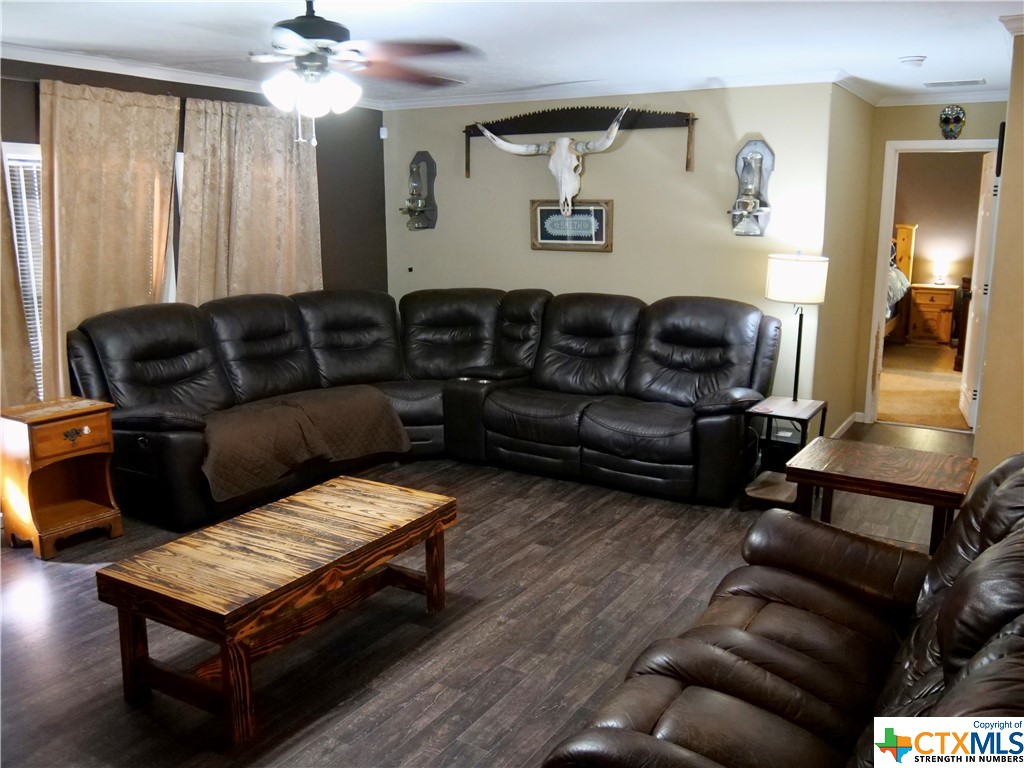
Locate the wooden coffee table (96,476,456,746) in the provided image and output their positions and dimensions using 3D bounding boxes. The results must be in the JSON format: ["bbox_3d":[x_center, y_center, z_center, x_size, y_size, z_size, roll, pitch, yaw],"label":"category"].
[{"bbox_3d":[-0.827,0.782,3.221,0.620,0.440,1.195,7,14,30],"label":"wooden coffee table"}]

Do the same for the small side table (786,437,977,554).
[{"bbox_3d":[1.633,0.618,3.689,0.683,0.560,0.562,7,14,30],"label":"small side table"}]

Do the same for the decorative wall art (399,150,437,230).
[{"bbox_3d":[-0.704,-1.441,6.186,0.240,0.585,0.175,7,14,28],"label":"decorative wall art"}]

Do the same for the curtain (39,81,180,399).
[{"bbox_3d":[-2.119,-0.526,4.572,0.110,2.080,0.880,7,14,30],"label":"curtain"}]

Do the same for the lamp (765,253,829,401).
[{"bbox_3d":[1.606,-0.315,4.669,0.324,0.837,0.324,7,14,30],"label":"lamp"}]

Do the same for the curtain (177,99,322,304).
[{"bbox_3d":[-1.632,-0.702,5.380,0.110,2.080,1.120,7,14,30],"label":"curtain"}]

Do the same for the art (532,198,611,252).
[{"bbox_3d":[0.404,-1.104,5.782,0.612,0.345,0.035,7,14,28],"label":"art"}]

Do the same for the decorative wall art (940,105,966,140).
[{"bbox_3d":[3.078,-1.823,5.777,0.165,0.245,0.060,7,14,30],"label":"decorative wall art"}]

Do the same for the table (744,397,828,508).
[{"bbox_3d":[1.530,0.404,4.660,0.335,0.565,0.450,7,14,30],"label":"table"}]

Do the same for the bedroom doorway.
[{"bbox_3d":[3.098,-0.692,6.059,0.780,2.110,0.140,7,14,30],"label":"bedroom doorway"}]

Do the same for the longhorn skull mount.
[{"bbox_3d":[0.241,-1.497,5.598,1.130,0.700,0.300,7,14,28],"label":"longhorn skull mount"}]

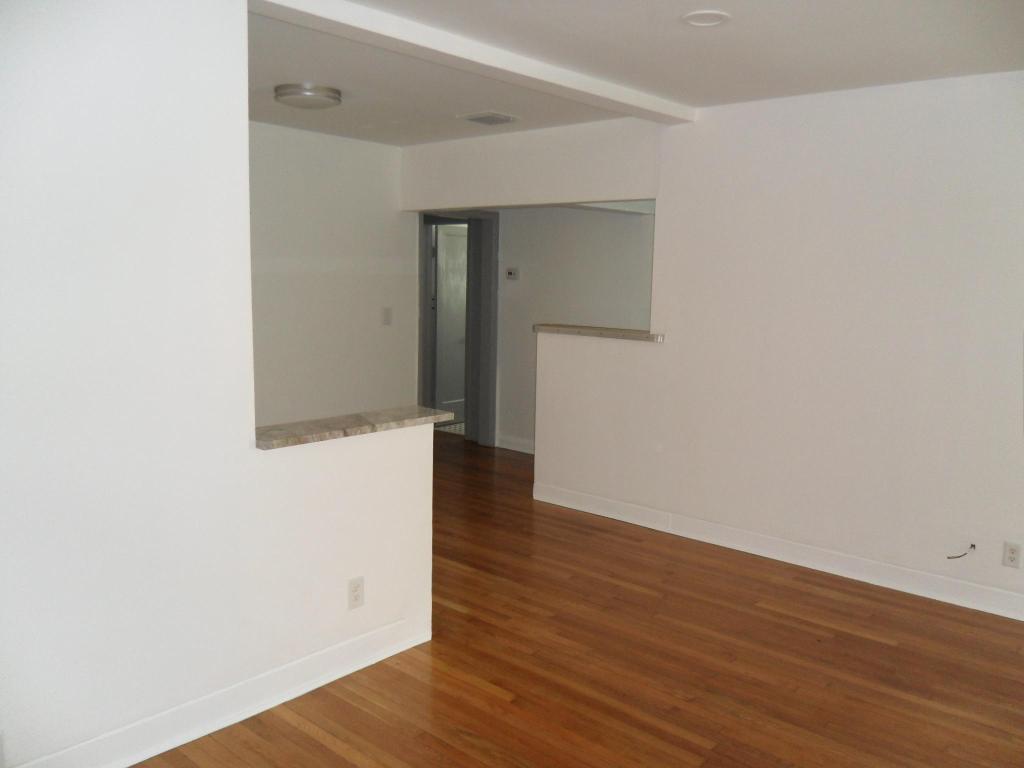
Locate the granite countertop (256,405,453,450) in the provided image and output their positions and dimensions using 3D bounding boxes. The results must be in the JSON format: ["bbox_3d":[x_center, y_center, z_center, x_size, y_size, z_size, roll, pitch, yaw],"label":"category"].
[{"bbox_3d":[-0.607,0.154,3.023,0.235,0.031,0.853,8,10,42],"label":"granite countertop"}]

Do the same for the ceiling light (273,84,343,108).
[{"bbox_3d":[-1.062,-1.493,4.167,0.340,0.060,0.340,1,8,0],"label":"ceiling light"}]

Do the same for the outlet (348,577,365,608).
[{"bbox_3d":[-0.588,0.792,3.023,0.012,0.115,0.070,8,10,42],"label":"outlet"}]

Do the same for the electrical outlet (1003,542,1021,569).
[{"bbox_3d":[2.275,0.782,3.636,0.070,0.115,0.012,8,10,40],"label":"electrical outlet"}]

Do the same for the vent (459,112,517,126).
[{"bbox_3d":[-0.137,-1.583,4.782,0.280,0.020,0.280,8,10,40],"label":"vent"}]

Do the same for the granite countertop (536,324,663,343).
[{"bbox_3d":[0.587,-0.320,5.064,0.965,0.037,0.250,8,10,40],"label":"granite countertop"}]

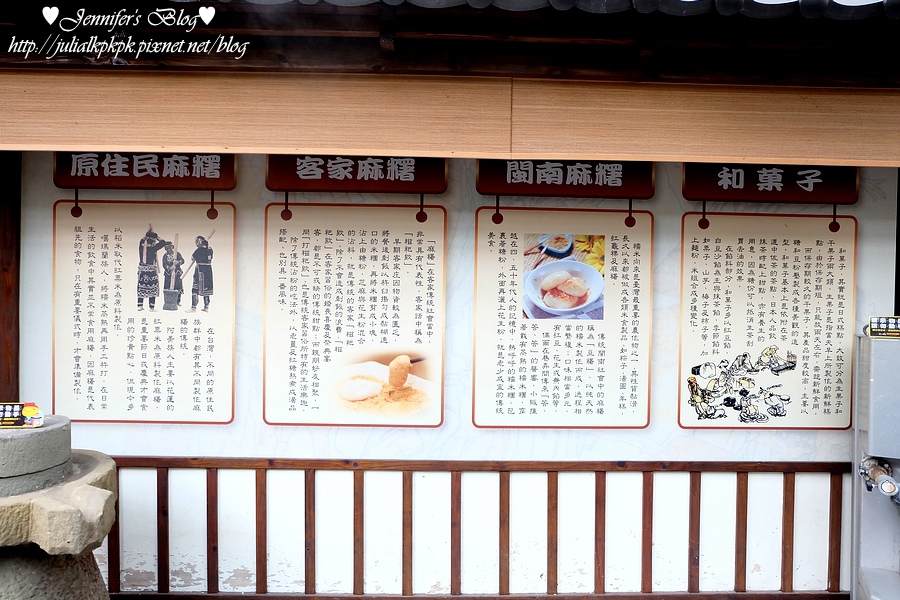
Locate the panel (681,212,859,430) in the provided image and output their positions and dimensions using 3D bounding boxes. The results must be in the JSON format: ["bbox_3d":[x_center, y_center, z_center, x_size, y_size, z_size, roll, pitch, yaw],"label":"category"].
[{"bbox_3d":[1.473,0.104,2.765,0.820,1.005,0.025,1,1,-1],"label":"panel"}]

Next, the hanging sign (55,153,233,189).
[{"bbox_3d":[-1.367,-0.603,2.691,0.821,0.213,0.025,1,1,-1],"label":"hanging sign"}]

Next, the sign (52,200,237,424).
[{"bbox_3d":[-1.379,0.057,2.702,0.820,1.005,0.025,1,1,-1],"label":"sign"}]

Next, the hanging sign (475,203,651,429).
[{"bbox_3d":[0.522,0.088,2.744,0.820,1.005,0.025,1,1,-1],"label":"hanging sign"}]

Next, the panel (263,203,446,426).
[{"bbox_3d":[-0.430,0.073,2.723,0.820,1.005,0.025,1,1,-1],"label":"panel"}]

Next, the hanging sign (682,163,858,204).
[{"bbox_3d":[1.483,-0.555,2.754,0.821,0.213,0.025,1,1,-1],"label":"hanging sign"}]

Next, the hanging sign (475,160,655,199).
[{"bbox_3d":[0.532,-0.571,2.733,0.821,0.213,0.025,1,1,-1],"label":"hanging sign"}]

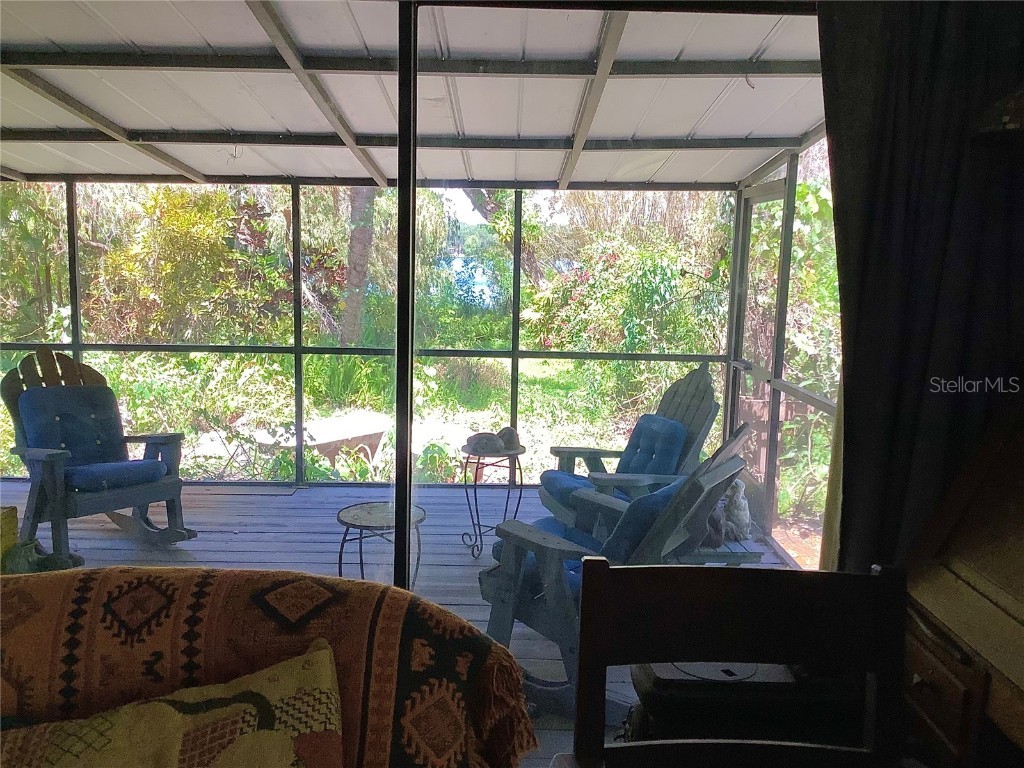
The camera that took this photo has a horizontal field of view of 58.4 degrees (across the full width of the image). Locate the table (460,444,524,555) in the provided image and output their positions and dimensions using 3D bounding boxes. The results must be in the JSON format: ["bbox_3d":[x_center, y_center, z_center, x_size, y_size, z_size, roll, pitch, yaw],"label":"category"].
[{"bbox_3d":[-0.105,0.643,5.040,0.350,0.580,0.350,1,7,0],"label":"table"}]

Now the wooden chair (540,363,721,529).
[{"bbox_3d":[0.620,0.437,4.730,0.940,1.080,0.740,-1,8,-13],"label":"wooden chair"}]

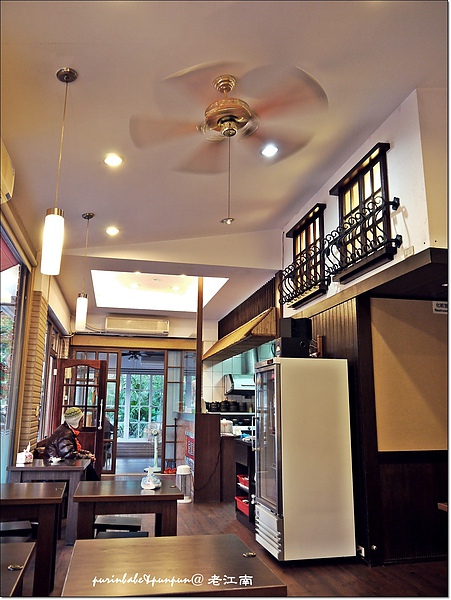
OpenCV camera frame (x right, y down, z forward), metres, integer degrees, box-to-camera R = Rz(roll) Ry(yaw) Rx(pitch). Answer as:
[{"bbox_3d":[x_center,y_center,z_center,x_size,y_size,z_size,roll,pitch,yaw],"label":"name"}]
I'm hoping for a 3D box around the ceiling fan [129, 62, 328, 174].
[{"bbox_3d":[0.024,-1.301,3.535,1.320,0.415,1.320,3,-12,-11],"label":"ceiling fan"}]

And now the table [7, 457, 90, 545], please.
[{"bbox_3d":[-1.835,2.092,5.440,0.734,0.737,0.734,2,-12,-8],"label":"table"}]

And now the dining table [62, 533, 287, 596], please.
[{"bbox_3d":[-0.231,1.384,1.967,0.734,0.737,0.734,3,-12,-12],"label":"dining table"}]

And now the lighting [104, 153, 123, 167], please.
[{"bbox_3d":[-0.963,-1.212,4.466,0.160,0.050,0.160,-8,-10,-13],"label":"lighting"}]

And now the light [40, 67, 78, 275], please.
[{"bbox_3d":[-0.996,-0.782,3.121,0.135,1.287,0.135,3,-12,-11],"label":"light"}]

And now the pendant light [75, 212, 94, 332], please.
[{"bbox_3d":[-1.490,-0.300,5.514,0.135,1.268,0.135,3,-12,-11],"label":"pendant light"}]

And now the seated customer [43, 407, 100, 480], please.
[{"bbox_3d":[-1.780,1.921,6.022,0.690,1.310,0.520,4,-12,-16],"label":"seated customer"}]

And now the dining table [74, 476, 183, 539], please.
[{"bbox_3d":[-0.713,1.756,3.779,0.734,0.737,0.734,3,-12,-11],"label":"dining table"}]

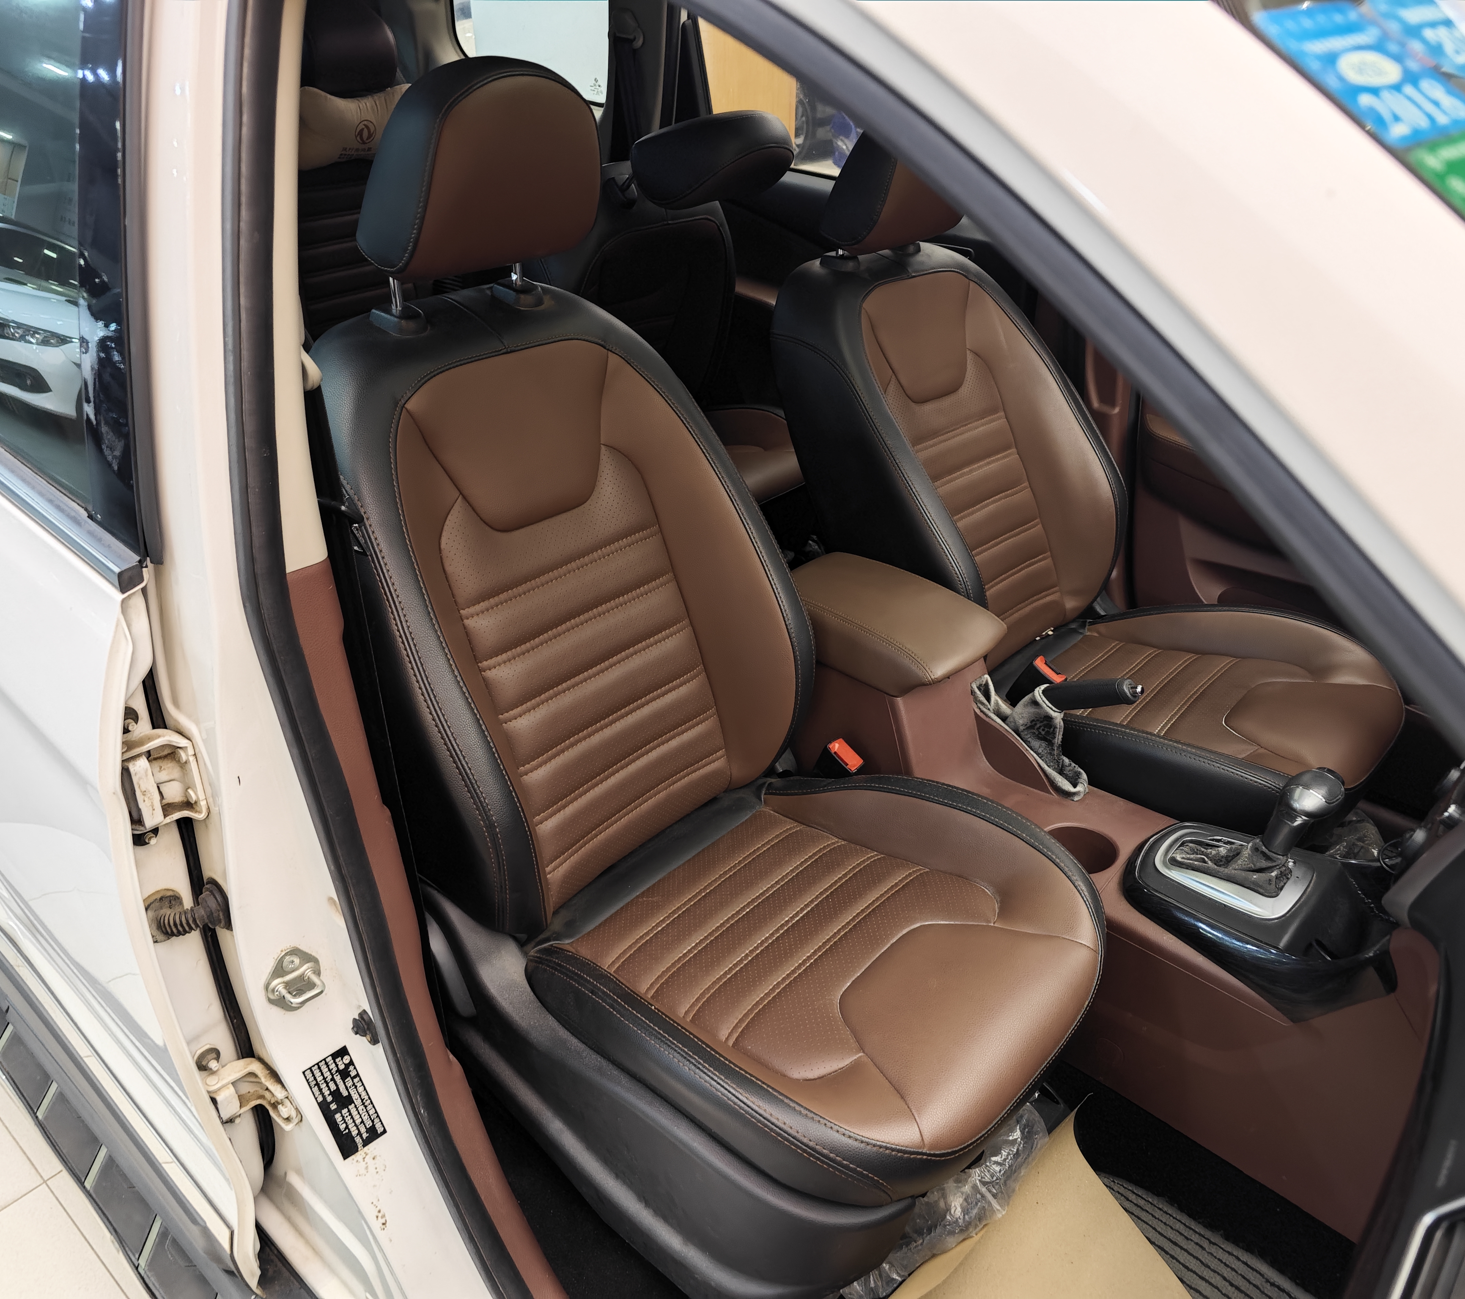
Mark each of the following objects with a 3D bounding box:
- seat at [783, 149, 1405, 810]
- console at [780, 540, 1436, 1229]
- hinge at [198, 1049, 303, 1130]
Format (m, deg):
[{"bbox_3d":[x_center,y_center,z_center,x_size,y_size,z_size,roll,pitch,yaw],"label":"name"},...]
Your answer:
[{"bbox_3d":[0.495,-0.203,1.603,0.910,1.050,0.540,26,38,34],"label":"seat"},{"bbox_3d":[0.391,0.218,1.372,0.900,0.450,0.250,26,38,34],"label":"console"},{"bbox_3d":[-0.435,0.394,1.035,0.050,0.045,0.060,26,38,34],"label":"hinge"}]

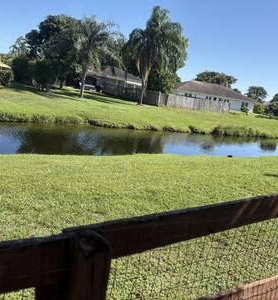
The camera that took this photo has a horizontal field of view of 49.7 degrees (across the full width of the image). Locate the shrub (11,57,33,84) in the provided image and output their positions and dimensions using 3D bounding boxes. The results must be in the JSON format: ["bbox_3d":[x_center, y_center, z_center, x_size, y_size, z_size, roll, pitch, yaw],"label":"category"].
[{"bbox_3d":[-15.870,-10.700,40.770,3.000,3.590,3.000,9,13,0],"label":"shrub"}]

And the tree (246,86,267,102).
[{"bbox_3d":[36.450,-16.720,95.380,7.200,6.820,7.200,9,13,0],"label":"tree"}]

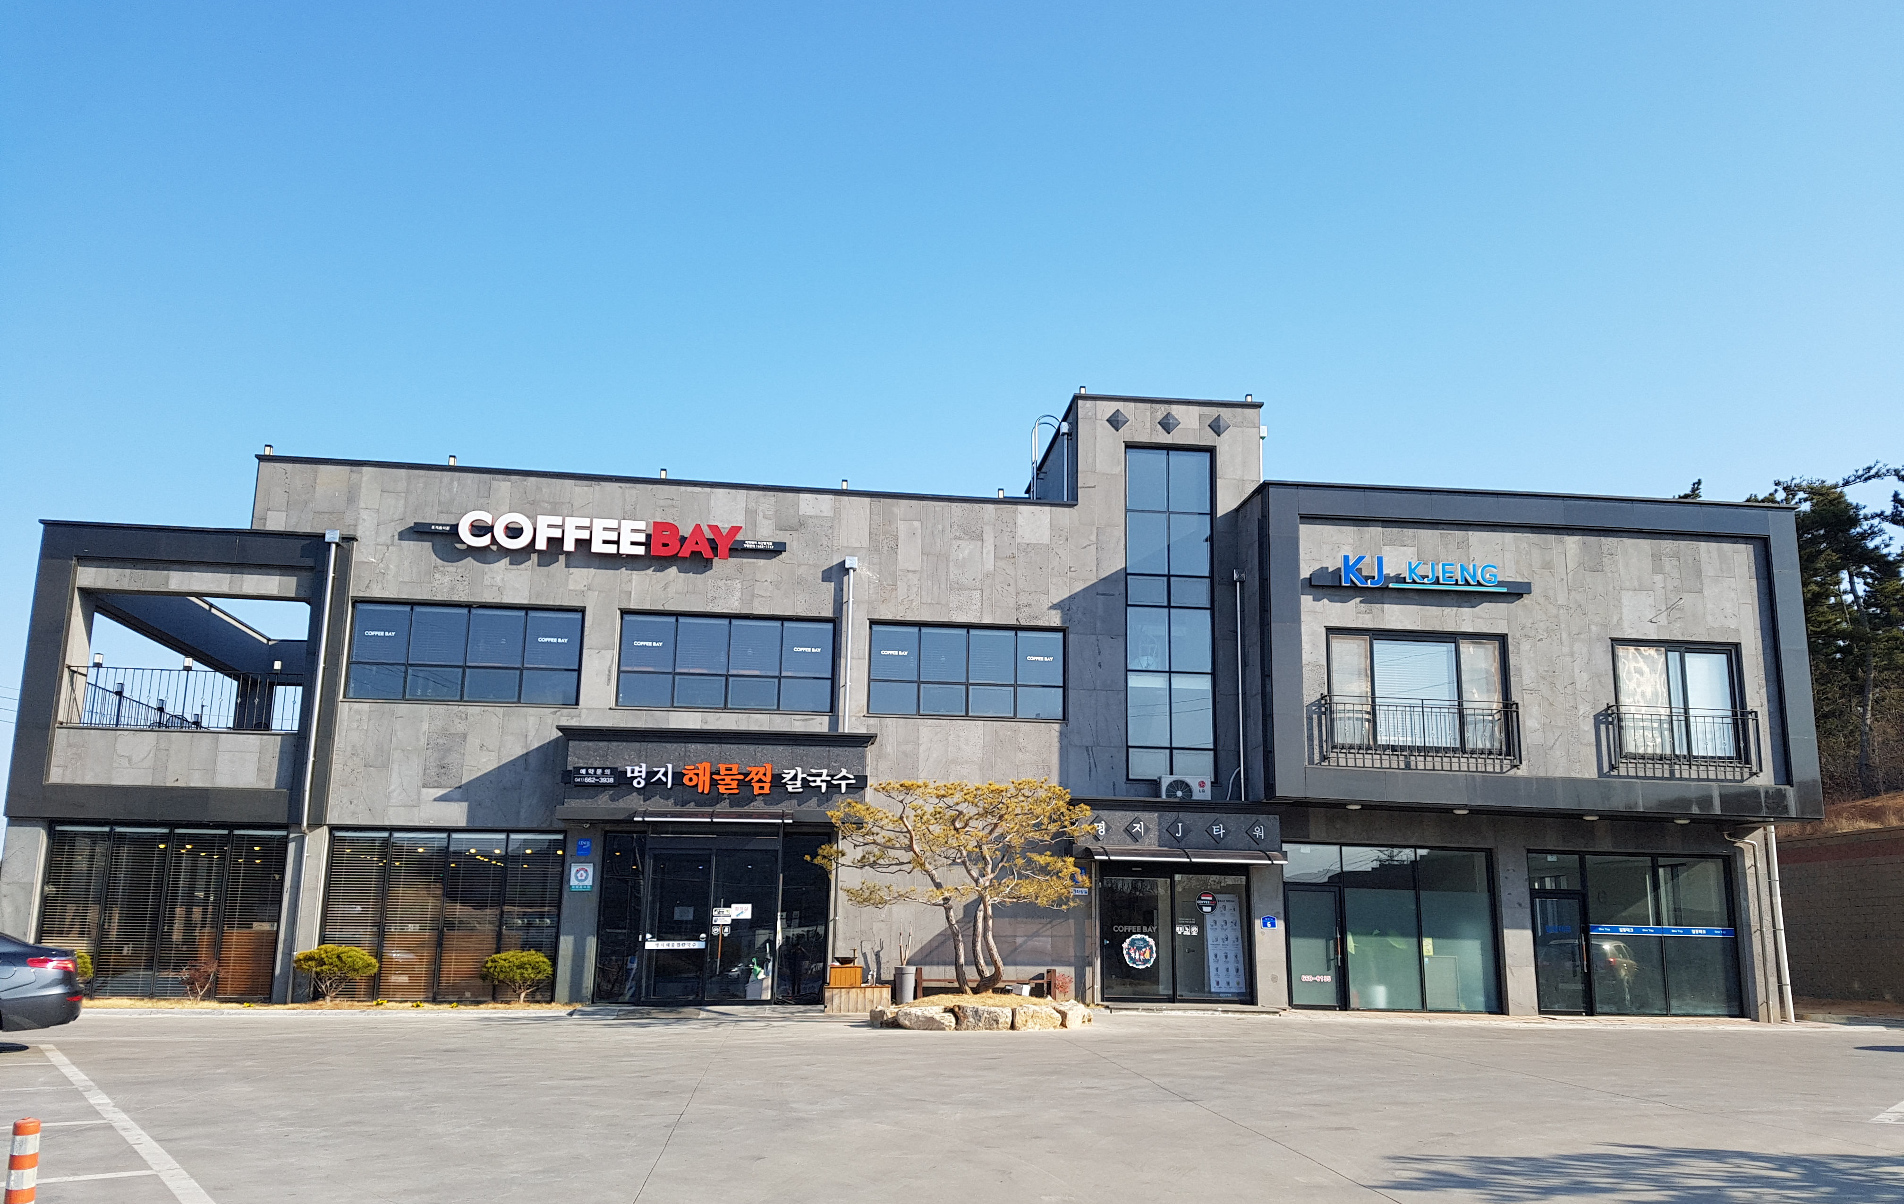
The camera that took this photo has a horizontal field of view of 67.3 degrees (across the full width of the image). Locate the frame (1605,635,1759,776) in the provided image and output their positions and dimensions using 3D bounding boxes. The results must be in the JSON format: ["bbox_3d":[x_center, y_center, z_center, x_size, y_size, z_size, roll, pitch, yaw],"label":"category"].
[{"bbox_3d":[11.829,1.644,23.284,2.265,2.045,0.150,2,-12,-6],"label":"frame"}]

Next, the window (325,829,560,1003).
[{"bbox_3d":[-7.565,4.688,21.303,3.357,2.429,0.150,2,-12,-6],"label":"window"}]

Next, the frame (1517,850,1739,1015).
[{"bbox_3d":[11.189,5.436,23.399,3.590,2.579,0.150,2,-12,-6],"label":"frame"}]

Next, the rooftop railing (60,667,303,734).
[{"bbox_3d":[-11.712,1.506,21.845,3.465,0.957,0.100,2,-13,-6],"label":"rooftop railing"}]

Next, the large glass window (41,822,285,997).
[{"bbox_3d":[-12.056,4.755,21.867,3.478,2.572,0.150,2,-11,-6],"label":"large glass window"}]

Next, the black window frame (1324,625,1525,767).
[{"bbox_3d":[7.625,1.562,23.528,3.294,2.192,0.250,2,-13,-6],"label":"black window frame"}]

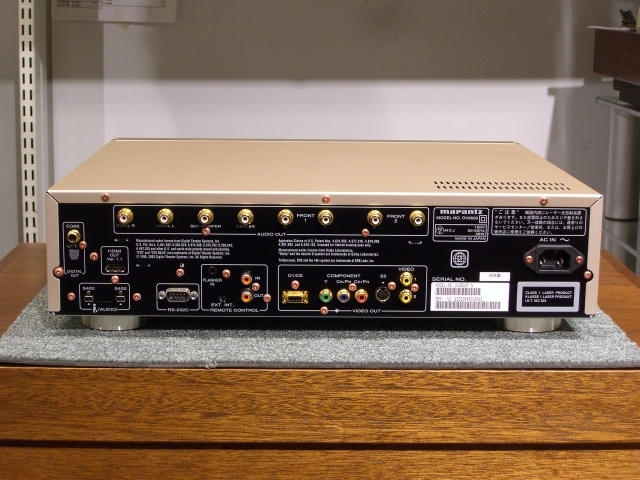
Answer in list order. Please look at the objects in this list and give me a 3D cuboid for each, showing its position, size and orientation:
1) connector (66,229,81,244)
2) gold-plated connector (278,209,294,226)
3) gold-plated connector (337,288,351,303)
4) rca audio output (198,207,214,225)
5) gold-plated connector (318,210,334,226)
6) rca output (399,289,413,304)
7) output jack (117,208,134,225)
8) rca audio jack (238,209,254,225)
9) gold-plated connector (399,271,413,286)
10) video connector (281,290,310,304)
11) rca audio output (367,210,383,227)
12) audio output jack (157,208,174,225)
[{"bbox_3d":[-0.194,-0.002,0.988,0.010,0.010,0.010,0,11,-1],"label":"connector"},{"bbox_3d":[-0.027,-0.017,0.981,0.012,0.012,0.011,0,11,-1],"label":"gold-plated connector"},{"bbox_3d":[0.019,0.045,1.002,0.010,0.010,0.010,0,11,-1],"label":"gold-plated connector"},{"bbox_3d":[-0.089,-0.018,0.980,0.013,0.013,0.011,0,11,-1],"label":"rca audio output"},{"bbox_3d":[0.004,-0.017,0.982,0.012,0.012,0.011,0,11,-1],"label":"gold-plated connector"},{"bbox_3d":[0.069,0.046,1.003,0.010,0.010,0.010,0,11,-1],"label":"rca output"},{"bbox_3d":[-0.153,-0.018,0.986,0.012,0.012,0.011,0,11,-1],"label":"output jack"},{"bbox_3d":[-0.059,-0.018,0.988,0.012,0.012,0.011,0,11,-1],"label":"rca audio jack"},{"bbox_3d":[0.069,0.031,1.001,0.010,0.010,0.010,0,11,-1],"label":"gold-plated connector"},{"bbox_3d":[-0.020,0.046,1.003,0.020,0.010,0.007,0,11,-1],"label":"video connector"},{"bbox_3d":[0.044,-0.017,0.991,0.012,0.012,0.011,0,11,-1],"label":"rca audio output"},{"bbox_3d":[-0.121,-0.018,0.979,0.013,0.013,0.011,0,11,-1],"label":"audio output jack"}]

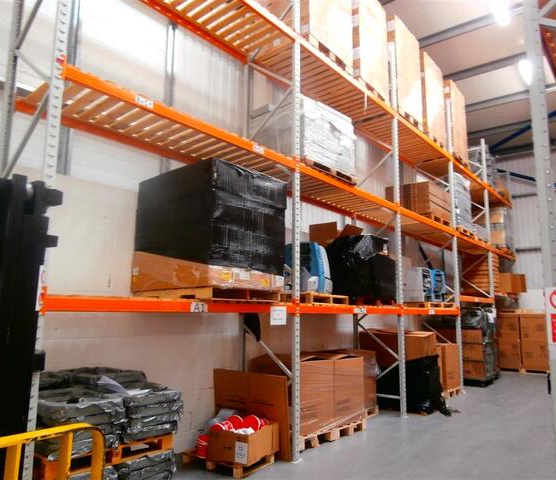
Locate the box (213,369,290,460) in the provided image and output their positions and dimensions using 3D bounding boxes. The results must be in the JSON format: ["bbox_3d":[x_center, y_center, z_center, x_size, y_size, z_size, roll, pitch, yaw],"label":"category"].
[{"bbox_3d":[-0.345,2.060,5.321,1.200,0.900,0.100,-6,-11,39],"label":"box"}]

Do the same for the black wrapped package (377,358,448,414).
[{"bbox_3d":[2.105,2.380,7.512,1.080,0.880,0.560,-7,-12,39],"label":"black wrapped package"}]

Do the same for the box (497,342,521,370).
[{"bbox_3d":[6.639,3.221,12.604,0.571,0.739,0.552,-7,-12,39],"label":"box"}]

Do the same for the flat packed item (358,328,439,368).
[{"bbox_3d":[2.128,1.914,7.834,1.202,0.512,0.532,-7,-12,39],"label":"flat packed item"}]

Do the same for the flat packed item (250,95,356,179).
[{"bbox_3d":[0.341,-1.347,6.210,0.965,0.793,1.212,-7,-12,39],"label":"flat packed item"}]

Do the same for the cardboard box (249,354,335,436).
[{"bbox_3d":[0.182,1.982,5.781,0.800,0.840,0.790,-6,-11,39],"label":"cardboard box"}]

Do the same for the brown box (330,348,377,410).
[{"bbox_3d":[1.028,2.214,7.037,0.750,0.830,0.800,-6,-11,39],"label":"brown box"}]

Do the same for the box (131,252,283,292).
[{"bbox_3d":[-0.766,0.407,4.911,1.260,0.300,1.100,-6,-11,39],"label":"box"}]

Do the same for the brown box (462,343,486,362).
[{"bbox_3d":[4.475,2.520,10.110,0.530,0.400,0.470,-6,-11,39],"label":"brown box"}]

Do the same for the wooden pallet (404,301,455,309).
[{"bbox_3d":[2.622,1.243,8.441,1.024,0.118,1.241,-7,-12,39],"label":"wooden pallet"}]

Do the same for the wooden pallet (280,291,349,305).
[{"bbox_3d":[0.242,0.827,6.200,1.150,0.120,0.970,-6,-11,39],"label":"wooden pallet"}]

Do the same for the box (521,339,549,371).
[{"bbox_3d":[7.119,3.158,12.209,0.640,0.749,0.552,-7,-12,39],"label":"box"}]

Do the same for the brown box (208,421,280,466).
[{"bbox_3d":[-0.348,2.159,4.789,0.490,0.305,0.633,-4,-10,29],"label":"brown box"}]

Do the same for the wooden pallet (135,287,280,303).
[{"bbox_3d":[-0.748,0.602,4.654,1.212,0.123,0.955,-7,-12,39],"label":"wooden pallet"}]

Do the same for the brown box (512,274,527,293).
[{"bbox_3d":[7.290,1.331,13.429,0.360,0.510,0.420,-6,-11,39],"label":"brown box"}]

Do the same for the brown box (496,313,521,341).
[{"bbox_3d":[6.511,2.459,12.541,0.600,0.720,0.550,-6,-11,39],"label":"brown box"}]

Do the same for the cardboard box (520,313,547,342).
[{"bbox_3d":[7.146,2.426,12.311,0.630,0.729,0.552,-7,-12,39],"label":"cardboard box"}]

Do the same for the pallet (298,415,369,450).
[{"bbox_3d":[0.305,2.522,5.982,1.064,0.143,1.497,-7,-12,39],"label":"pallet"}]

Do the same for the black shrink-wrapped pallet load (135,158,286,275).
[{"bbox_3d":[-0.715,-0.142,4.789,1.192,1.005,1.059,-7,-12,39],"label":"black shrink-wrapped pallet load"}]

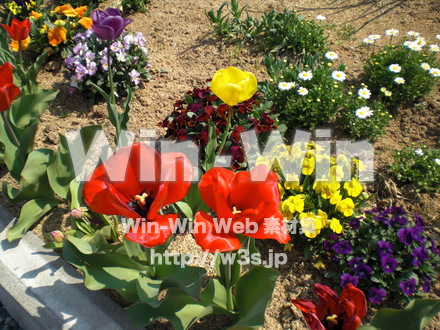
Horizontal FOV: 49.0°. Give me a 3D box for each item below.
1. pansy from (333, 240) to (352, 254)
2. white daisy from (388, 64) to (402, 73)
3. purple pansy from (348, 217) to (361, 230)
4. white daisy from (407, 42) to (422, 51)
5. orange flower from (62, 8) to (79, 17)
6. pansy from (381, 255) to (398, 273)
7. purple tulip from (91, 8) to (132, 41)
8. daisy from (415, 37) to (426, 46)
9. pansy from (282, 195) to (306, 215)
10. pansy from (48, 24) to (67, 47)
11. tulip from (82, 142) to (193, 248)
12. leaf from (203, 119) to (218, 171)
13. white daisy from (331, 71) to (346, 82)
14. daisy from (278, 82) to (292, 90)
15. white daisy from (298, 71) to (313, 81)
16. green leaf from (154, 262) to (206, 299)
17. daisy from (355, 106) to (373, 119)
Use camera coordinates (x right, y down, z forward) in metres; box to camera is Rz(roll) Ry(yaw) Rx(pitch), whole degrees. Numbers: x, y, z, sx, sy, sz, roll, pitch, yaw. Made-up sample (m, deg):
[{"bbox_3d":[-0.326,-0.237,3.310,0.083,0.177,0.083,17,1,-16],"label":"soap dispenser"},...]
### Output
[{"bbox_3d":[0.203,0.137,0.800,0.032,0.013,0.026,7,59,8],"label":"pansy"},{"bbox_3d":[0.414,-0.228,1.140,0.031,0.011,0.031,16,46,16],"label":"white daisy"},{"bbox_3d":[0.210,0.091,0.750,0.021,0.021,0.011,10,13,11],"label":"purple pansy"},{"bbox_3d":[0.460,-0.279,1.140,0.031,0.010,0.030,0,52,0],"label":"white daisy"},{"bbox_3d":[-0.380,-0.387,1.230,0.040,0.018,0.034,0,42,0],"label":"orange flower"},{"bbox_3d":[0.272,0.159,0.775,0.027,0.028,0.012,18,2,18],"label":"pansy"},{"bbox_3d":[-0.203,-0.262,0.905,0.075,0.057,0.070,-10,45,-10],"label":"purple tulip"},{"bbox_3d":[0.498,-0.307,1.200,0.031,0.011,0.031,18,47,18],"label":"daisy"},{"bbox_3d":[0.132,0.071,0.870,0.038,0.035,0.017,-13,11,-13],"label":"pansy"},{"bbox_3d":[-0.439,-0.347,1.300,0.050,0.054,0.016,-4,23,-5],"label":"pansy"},{"bbox_3d":[-0.095,0.037,0.610,0.130,0.090,0.115,0,42,0],"label":"tulip"},{"bbox_3d":[-0.017,-0.037,0.910,0.029,0.120,0.025,0,42,0],"label":"leaf"},{"bbox_3d":[0.251,-0.187,1.020,0.031,0.010,0.031,0,55,0],"label":"white daisy"},{"bbox_3d":[0.144,-0.172,1.060,0.031,0.011,0.031,6,44,7],"label":"daisy"},{"bbox_3d":[0.191,-0.200,1.080,0.032,0.010,0.032,0,56,0],"label":"white daisy"},{"bbox_3d":[-0.057,0.172,0.720,0.075,0.045,0.050,0,42,0],"label":"green leaf"},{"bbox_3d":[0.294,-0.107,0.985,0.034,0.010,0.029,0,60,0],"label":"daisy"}]

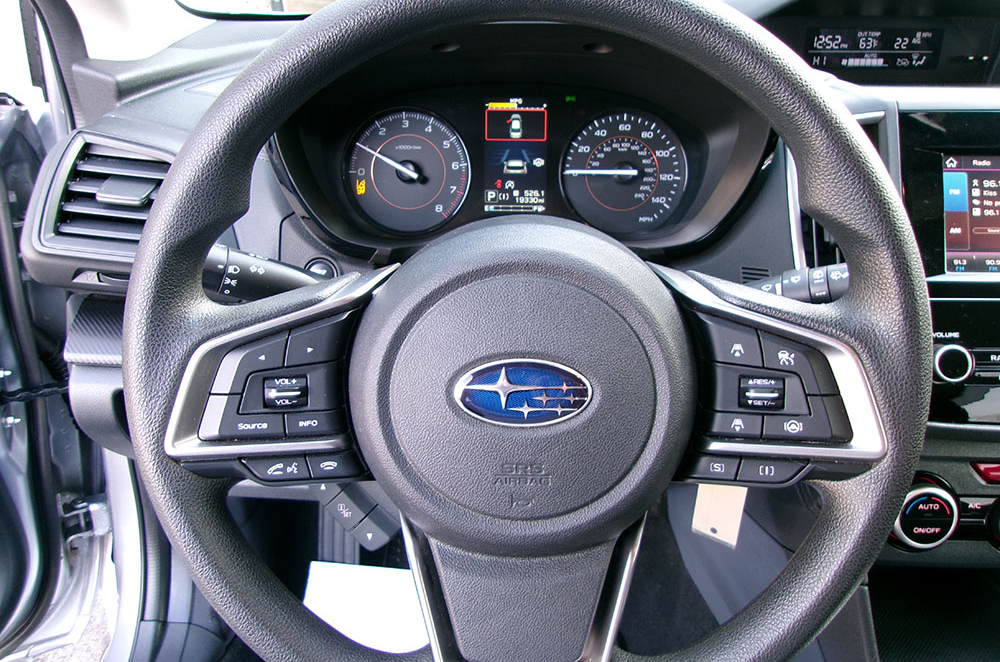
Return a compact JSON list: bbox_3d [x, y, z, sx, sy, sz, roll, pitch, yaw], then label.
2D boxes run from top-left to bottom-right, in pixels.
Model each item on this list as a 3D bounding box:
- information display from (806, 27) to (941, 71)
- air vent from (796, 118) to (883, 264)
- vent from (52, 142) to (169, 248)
[{"bbox_3d":[0.318,-0.241,0.665,0.114,0.036,0.012,0,14,0],"label":"information display"},{"bbox_3d":[0.239,-0.093,0.548,0.062,0.112,0.032,0,3,0],"label":"air vent"},{"bbox_3d":[-0.271,-0.097,0.565,0.095,0.075,0.040,0,7,-5],"label":"vent"}]

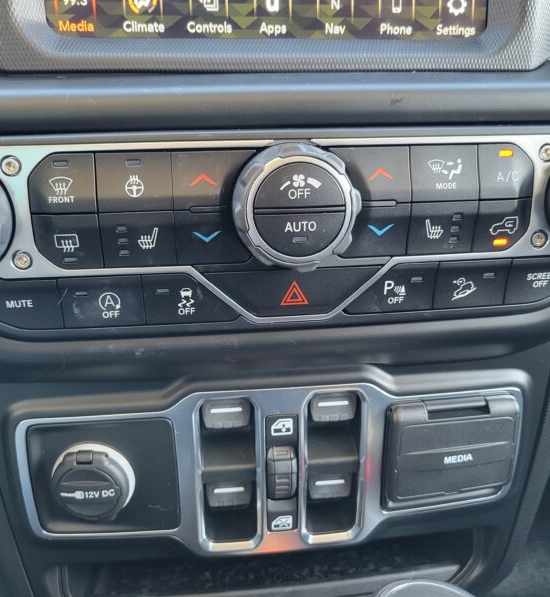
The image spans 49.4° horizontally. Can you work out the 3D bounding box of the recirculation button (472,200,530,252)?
[{"bbox_3d":[0.093,-0.031,0.247,0.023,0.022,0.008,-3,26,-6],"label":"recirculation button"}]

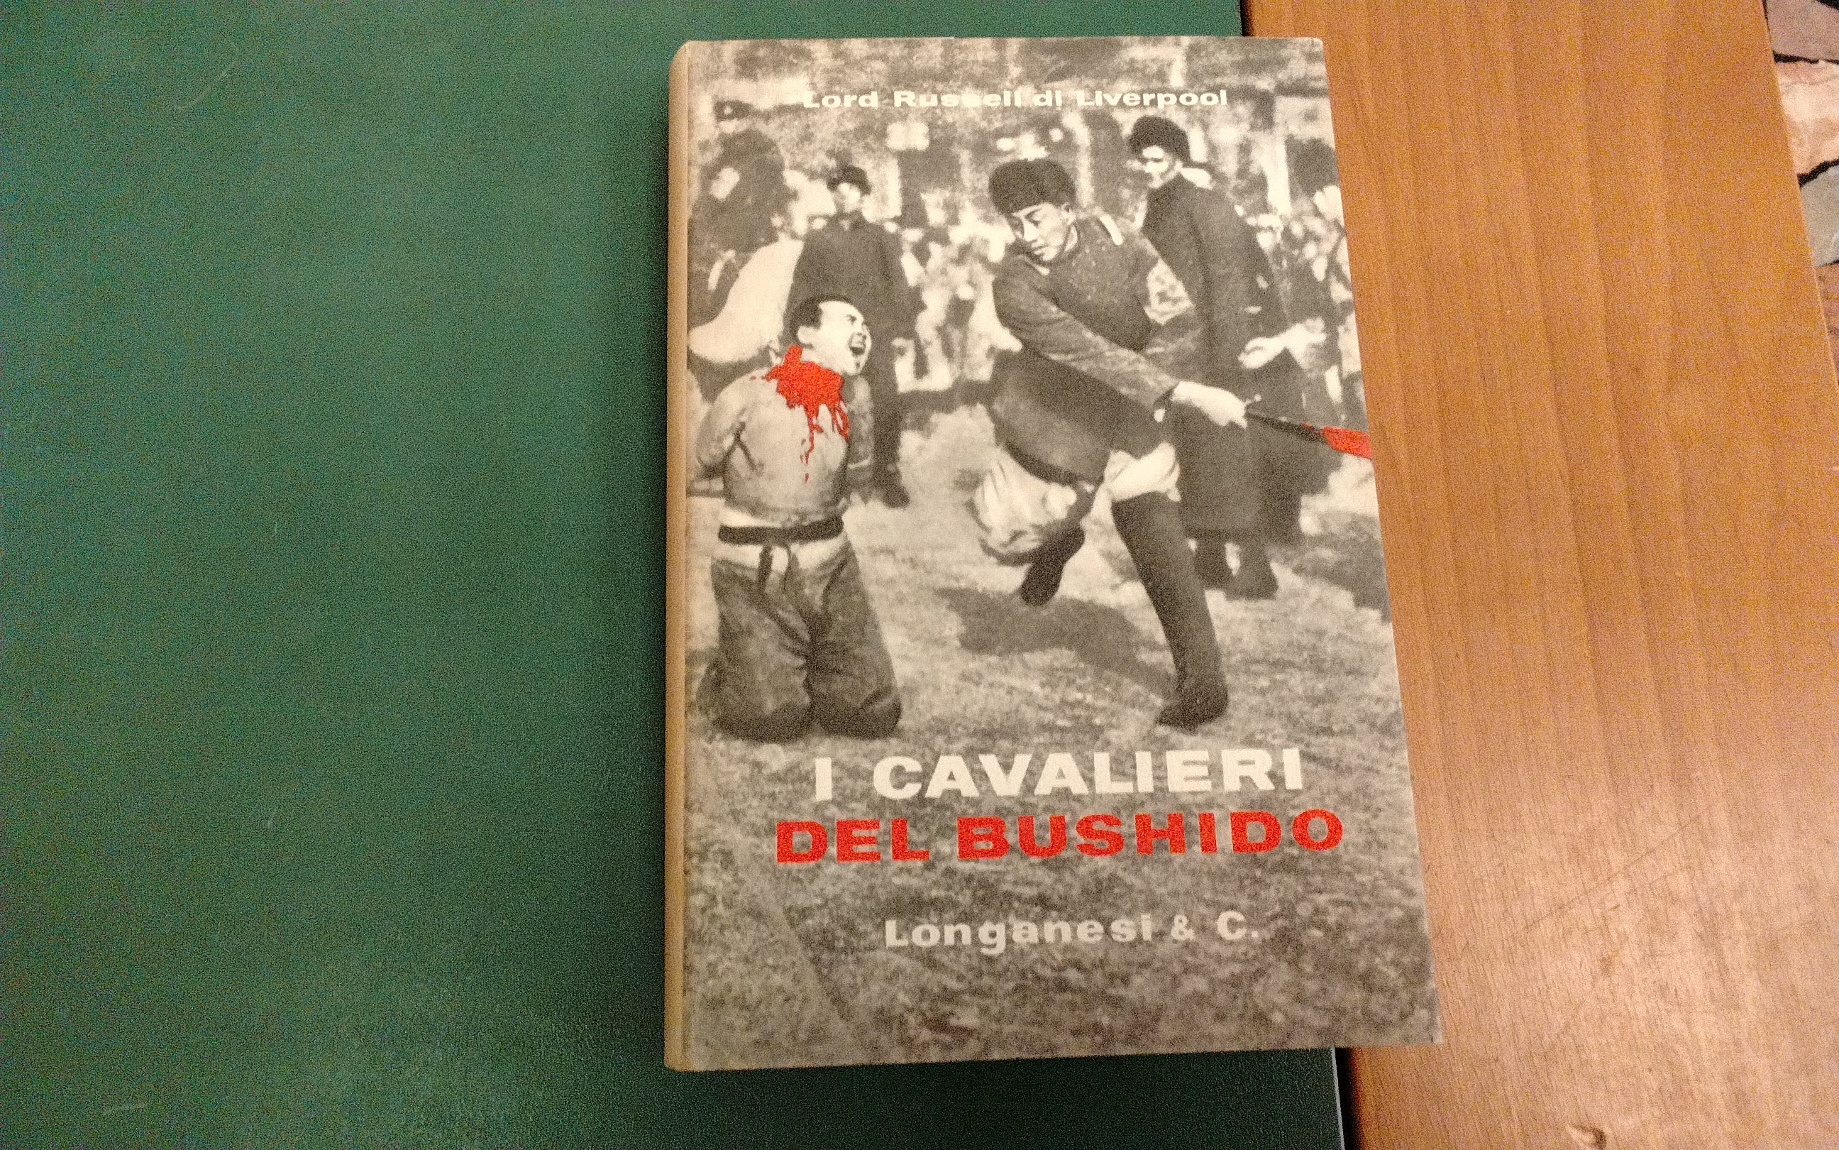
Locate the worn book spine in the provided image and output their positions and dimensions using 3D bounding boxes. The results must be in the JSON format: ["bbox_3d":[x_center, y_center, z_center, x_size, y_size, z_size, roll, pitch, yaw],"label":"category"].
[{"bbox_3d":[-0.047,-0.009,0.267,0.006,0.025,0.200,-2,77,-2],"label":"worn book spine"}]

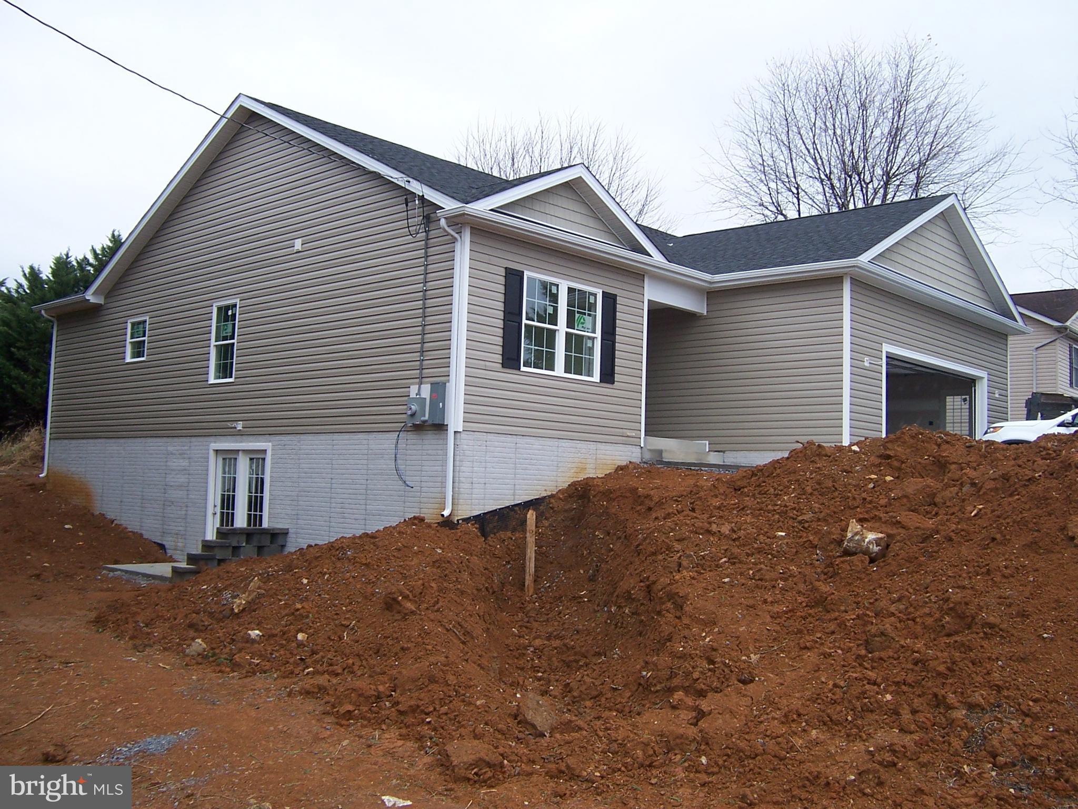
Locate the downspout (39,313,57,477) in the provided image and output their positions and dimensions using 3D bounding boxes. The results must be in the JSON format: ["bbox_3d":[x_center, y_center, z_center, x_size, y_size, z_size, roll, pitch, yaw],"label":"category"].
[{"bbox_3d":[-11.750,-0.245,24.363,0.090,3.927,0.360,-3,-6,43],"label":"downspout"}]

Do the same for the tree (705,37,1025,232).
[{"bbox_3d":[12.242,-5.467,38.740,11.578,17.007,11.578,0,-5,17],"label":"tree"}]

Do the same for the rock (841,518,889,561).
[{"bbox_3d":[2.360,0.980,7.452,0.320,0.290,0.250,0,-5,18],"label":"rock"}]

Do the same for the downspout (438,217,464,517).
[{"bbox_3d":[-1.345,-0.531,14.603,0.090,4.239,0.400,-3,-6,43],"label":"downspout"}]

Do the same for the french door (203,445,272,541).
[{"bbox_3d":[-5.427,1.776,18.455,2.060,2.140,0.140,-3,-6,43],"label":"french door"}]

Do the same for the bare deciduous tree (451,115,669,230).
[{"bbox_3d":[0.899,-4.976,46.555,9.541,16.945,9.541,2,-5,1],"label":"bare deciduous tree"}]

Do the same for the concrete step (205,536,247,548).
[{"bbox_3d":[-5.125,2.219,16.488,0.320,0.170,0.700,-3,-6,43],"label":"concrete step"}]

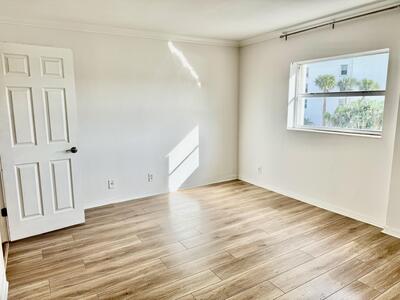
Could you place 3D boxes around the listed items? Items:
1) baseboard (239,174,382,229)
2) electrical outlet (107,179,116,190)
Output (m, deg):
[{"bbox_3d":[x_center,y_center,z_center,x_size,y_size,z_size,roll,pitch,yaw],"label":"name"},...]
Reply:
[{"bbox_3d":[1.352,0.658,4.080,0.018,0.100,2.481,-7,12,-31],"label":"baseboard"},{"bbox_3d":[-1.248,0.491,3.925,0.075,0.118,0.012,-7,12,-31],"label":"electrical outlet"}]

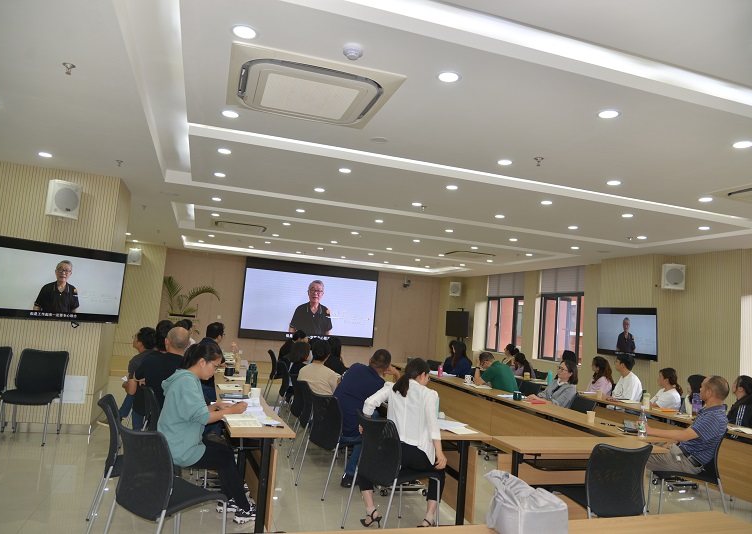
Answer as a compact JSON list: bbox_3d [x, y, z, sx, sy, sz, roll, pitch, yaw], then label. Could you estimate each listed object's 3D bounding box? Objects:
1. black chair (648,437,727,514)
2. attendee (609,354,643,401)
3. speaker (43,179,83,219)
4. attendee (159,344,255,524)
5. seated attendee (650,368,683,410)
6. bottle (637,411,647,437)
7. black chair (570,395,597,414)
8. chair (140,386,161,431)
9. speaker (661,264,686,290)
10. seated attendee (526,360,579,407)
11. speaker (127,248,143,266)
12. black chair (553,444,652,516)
[{"bbox_3d":[2.626,1.734,4.491,0.534,0.869,0.454,3,-6,17],"label":"black chair"},{"bbox_3d":[3.102,1.774,6.760,0.721,1.284,0.494,4,-5,5],"label":"attendee"},{"bbox_3d":[-3.407,-0.732,5.801,0.285,0.360,0.200,9,1,-40],"label":"speaker"},{"bbox_3d":[-1.159,1.177,3.812,0.741,1.245,0.464,6,-6,-19],"label":"attendee"},{"bbox_3d":[3.458,1.844,6.517,0.720,1.210,0.500,5,-5,-5],"label":"seated attendee"},{"bbox_3d":[2.160,1.253,4.318,0.066,0.239,0.066,6,-6,-17],"label":"bottle"},{"bbox_3d":[1.890,1.760,5.409,0.534,0.869,0.454,6,-5,-15],"label":"black chair"},{"bbox_3d":[-1.548,1.406,4.218,0.550,0.860,0.470,8,-6,-36],"label":"chair"},{"bbox_3d":[4.537,0.165,8.172,0.280,0.360,0.200,3,3,13],"label":"speaker"},{"bbox_3d":[1.998,1.673,5.991,0.740,1.220,0.520,5,-5,-10],"label":"seated attendee"},{"bbox_3d":[-5.832,-0.230,12.912,0.326,0.385,0.247,7,-6,-27],"label":"speaker"},{"bbox_3d":[1.464,1.552,3.541,0.454,0.869,0.534,6,-6,-17],"label":"black chair"}]

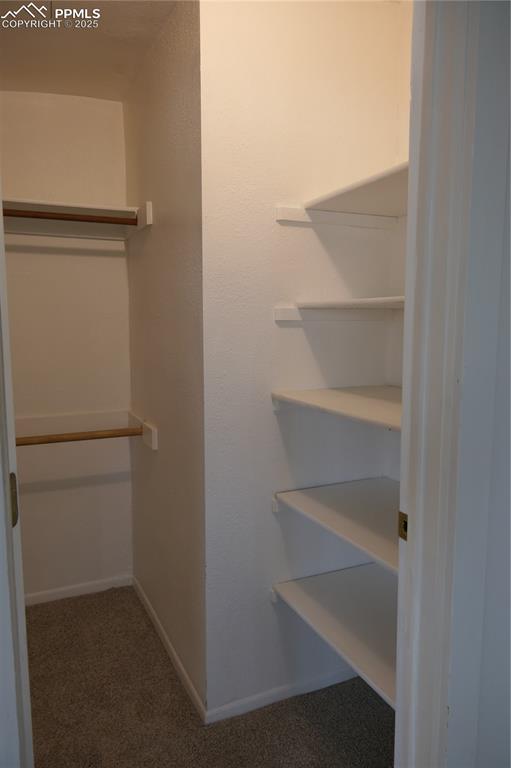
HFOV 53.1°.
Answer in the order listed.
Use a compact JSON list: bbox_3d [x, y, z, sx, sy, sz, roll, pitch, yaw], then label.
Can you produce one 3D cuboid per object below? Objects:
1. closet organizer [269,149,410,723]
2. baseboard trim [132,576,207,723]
[{"bbox_3d":[0.428,0.107,1.548,0.500,1.377,0.665,-3,7,-25],"label":"closet organizer"},{"bbox_3d":[-0.398,1.086,2.208,0.013,0.050,1.044,-3,7,-26],"label":"baseboard trim"}]

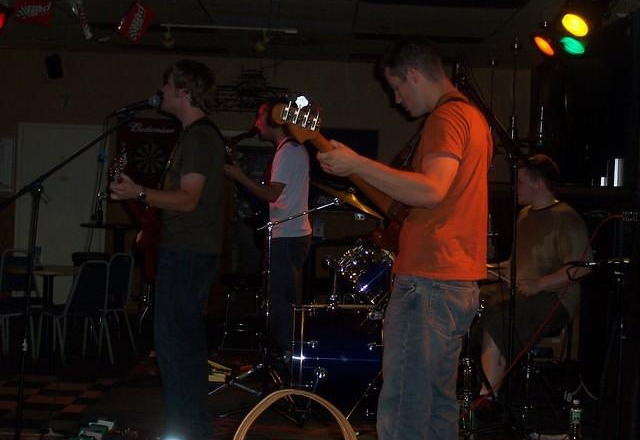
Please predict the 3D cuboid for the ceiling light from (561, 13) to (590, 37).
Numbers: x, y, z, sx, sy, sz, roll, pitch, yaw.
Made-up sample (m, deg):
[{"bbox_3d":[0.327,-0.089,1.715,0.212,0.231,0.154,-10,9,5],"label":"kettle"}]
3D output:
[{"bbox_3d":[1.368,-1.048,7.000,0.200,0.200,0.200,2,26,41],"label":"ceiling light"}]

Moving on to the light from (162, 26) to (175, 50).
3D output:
[{"bbox_3d":[-1.321,-1.592,11.450,0.110,0.190,0.120,1,1,0],"label":"light"}]

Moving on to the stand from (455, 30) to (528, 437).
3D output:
[{"bbox_3d":[0.909,0.083,7.000,0.420,2.050,0.450,2,1,18],"label":"stand"}]

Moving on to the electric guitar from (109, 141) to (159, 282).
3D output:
[{"bbox_3d":[-0.842,-0.011,6.020,0.090,0.350,1.000,-3,-33,9],"label":"electric guitar"}]

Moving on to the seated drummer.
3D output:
[{"bbox_3d":[1.190,0.328,7.350,0.680,1.380,0.560,1,1,-17],"label":"seated drummer"}]

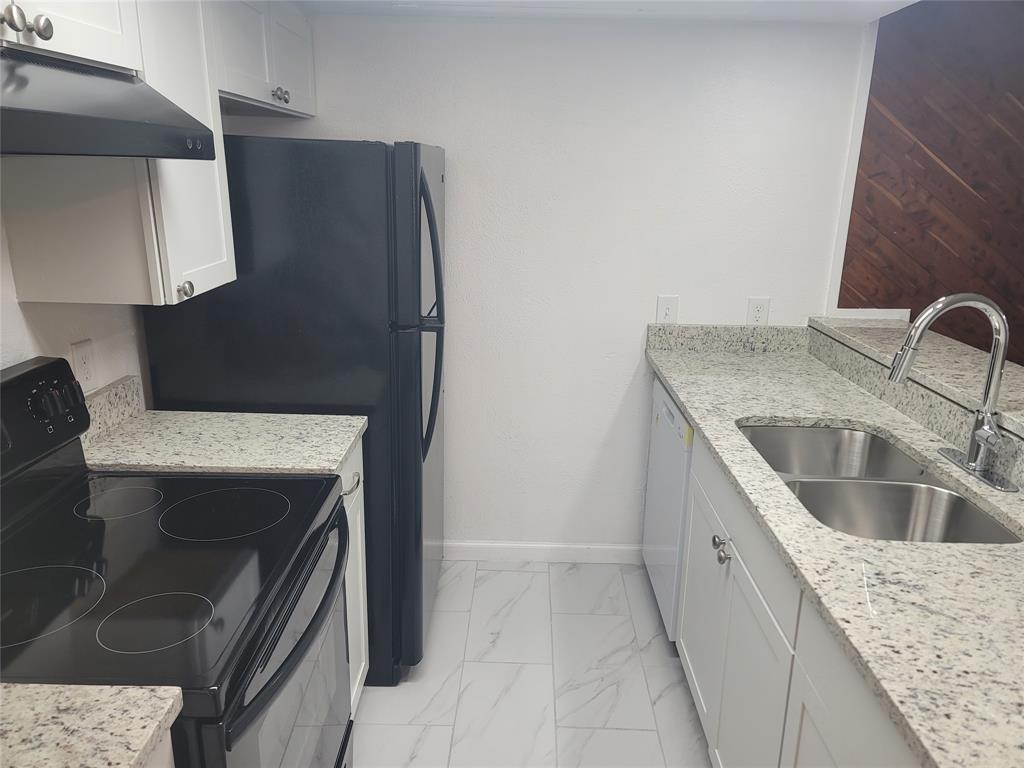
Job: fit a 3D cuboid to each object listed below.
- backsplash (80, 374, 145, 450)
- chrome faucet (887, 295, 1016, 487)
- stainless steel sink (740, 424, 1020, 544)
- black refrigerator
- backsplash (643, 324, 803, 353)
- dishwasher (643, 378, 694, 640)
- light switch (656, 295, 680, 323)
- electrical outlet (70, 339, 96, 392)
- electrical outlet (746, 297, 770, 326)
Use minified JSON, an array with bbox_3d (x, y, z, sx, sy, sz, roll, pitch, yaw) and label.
[{"bbox_3d":[-1.051,0.077,1.884,0.028,0.104,0.385,2,16,1],"label":"backsplash"},{"bbox_3d":[1.026,0.000,1.741,0.275,0.425,0.256,2,16,1],"label":"chrome faucet"},{"bbox_3d":[0.835,0.327,1.823,0.445,0.210,0.790,2,16,1],"label":"stainless steel sink"},{"bbox_3d":[-0.621,0.069,2.518,0.840,1.684,0.735,2,16,1],"label":"black refrigerator"},{"bbox_3d":[0.848,-0.174,2.899,0.632,0.104,0.028,2,16,1],"label":"backsplash"},{"bbox_3d":[0.848,0.453,2.677,0.610,0.890,0.600,2,16,1],"label":"dishwasher"},{"bbox_3d":[0.605,-0.283,2.883,0.083,0.120,0.009,2,16,1],"label":"light switch"},{"bbox_3d":[-1.060,-0.042,1.841,0.008,0.126,0.080,2,16,1],"label":"electrical outlet"},{"bbox_3d":[0.957,-0.275,2.879,0.083,0.120,0.009,2,16,1],"label":"electrical outlet"}]

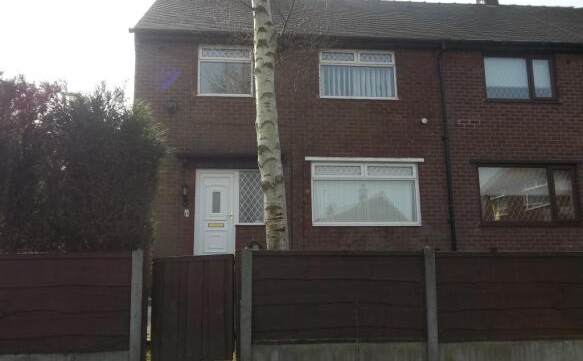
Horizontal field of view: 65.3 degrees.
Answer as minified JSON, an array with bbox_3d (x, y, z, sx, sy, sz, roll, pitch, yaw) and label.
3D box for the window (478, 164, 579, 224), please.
[{"bbox_3d":[4.982,0.301,9.511,2.192,1.237,0.100,0,-9,-5],"label":"window"}]

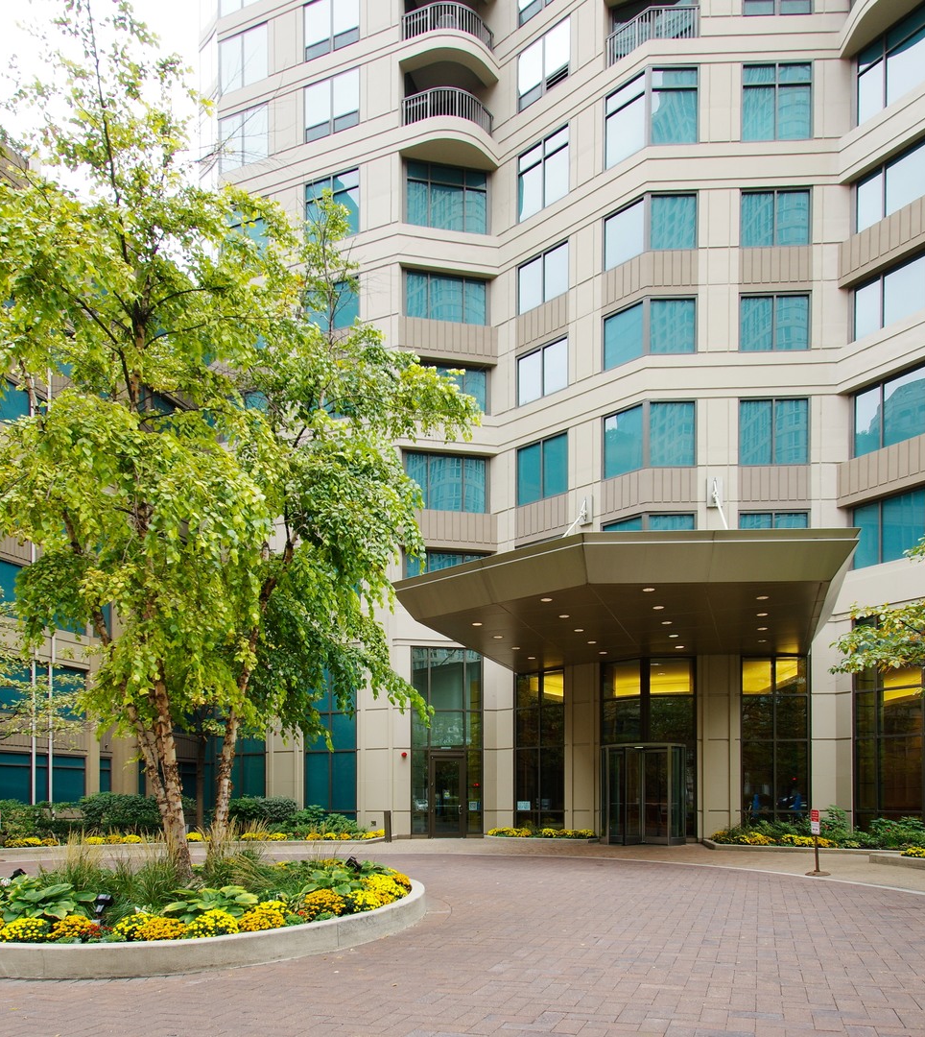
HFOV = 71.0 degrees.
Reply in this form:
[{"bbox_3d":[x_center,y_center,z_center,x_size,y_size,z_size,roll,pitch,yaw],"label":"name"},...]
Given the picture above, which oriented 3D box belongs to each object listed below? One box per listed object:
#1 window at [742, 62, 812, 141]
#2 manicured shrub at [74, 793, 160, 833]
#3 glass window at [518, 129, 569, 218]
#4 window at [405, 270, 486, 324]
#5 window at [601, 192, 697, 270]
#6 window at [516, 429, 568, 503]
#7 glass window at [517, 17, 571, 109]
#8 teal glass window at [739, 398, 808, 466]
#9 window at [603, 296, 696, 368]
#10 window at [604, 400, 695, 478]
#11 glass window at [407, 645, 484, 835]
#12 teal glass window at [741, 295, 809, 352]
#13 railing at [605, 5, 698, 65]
[{"bbox_3d":[8.623,-11.405,17.821,1.859,2.128,0.150,0,0,2],"label":"window"},{"bbox_3d":[-8.042,6.841,15.066,1.985,1.018,1.425,2,-3,-45],"label":"manicured shrub"},{"bbox_3d":[2.479,-10.440,19.761,1.768,2.017,0.150,0,0,36],"label":"glass window"},{"bbox_3d":[-0.517,-7.039,20.785,2.634,1.460,0.150,0,0,-9],"label":"window"},{"bbox_3d":[5.421,-8.349,18.702,2.583,1.615,0.548,-1,-4,19],"label":"window"},{"bbox_3d":[2.321,-1.425,18.935,1.771,1.832,0.200,-2,-3,36],"label":"window"},{"bbox_3d":[2.487,-13.749,19.755,1.788,1.795,0.150,0,0,36],"label":"glass window"},{"bbox_3d":[8.185,-2.270,17.001,1.893,1.782,0.200,0,-2,2],"label":"teal glass window"},{"bbox_3d":[5.157,-5.159,18.031,2.495,1.620,0.499,0,0,19],"label":"window"},{"bbox_3d":[4.958,-2.107,17.286,2.464,1.883,0.509,-1,-2,19],"label":"window"},{"bbox_3d":[-0.464,6.975,20.196,2.280,5.928,0.250,1,-4,-9],"label":"glass window"},{"bbox_3d":[8.215,-5.151,17.001,1.893,1.558,0.200,0,-2,2],"label":"teal glass window"},{"bbox_3d":[5.554,-14.292,19.096,2.603,0.945,0.512,-1,-4,19],"label":"railing"}]

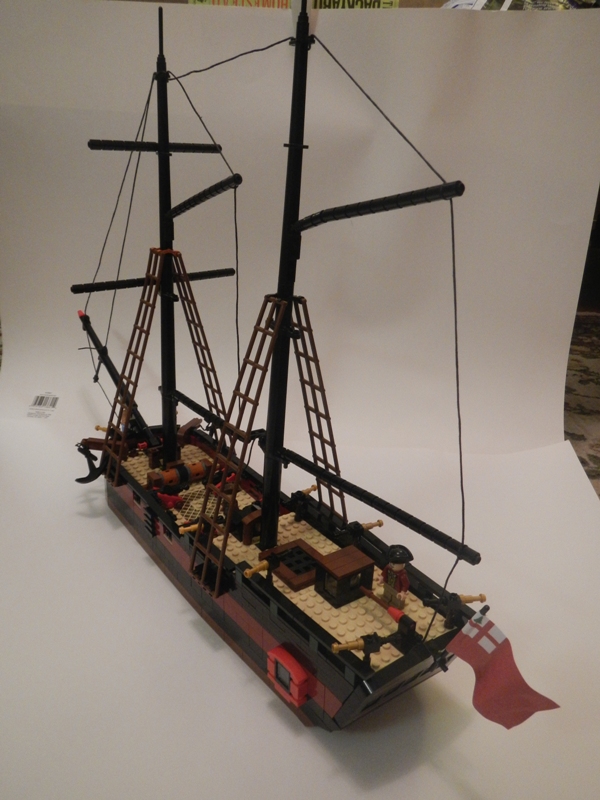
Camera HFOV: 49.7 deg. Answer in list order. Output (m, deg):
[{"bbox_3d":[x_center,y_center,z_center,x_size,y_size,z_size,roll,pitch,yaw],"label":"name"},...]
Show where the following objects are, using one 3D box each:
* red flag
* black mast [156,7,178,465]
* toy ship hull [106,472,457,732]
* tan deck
[{"bbox_3d":[0.101,0.141,0.332,0.014,0.044,0.055,-13,50,-34],"label":"red flag"},{"bbox_3d":[-0.117,-0.117,0.568,0.013,0.395,0.013,-12,26,-34],"label":"black mast"},{"bbox_3d":[-0.052,0.112,0.540,0.104,0.076,0.424,-13,26,-34],"label":"toy ship hull"},{"bbox_3d":[-0.051,0.103,0.536,0.088,0.024,0.388,-13,26,-34],"label":"tan deck"}]

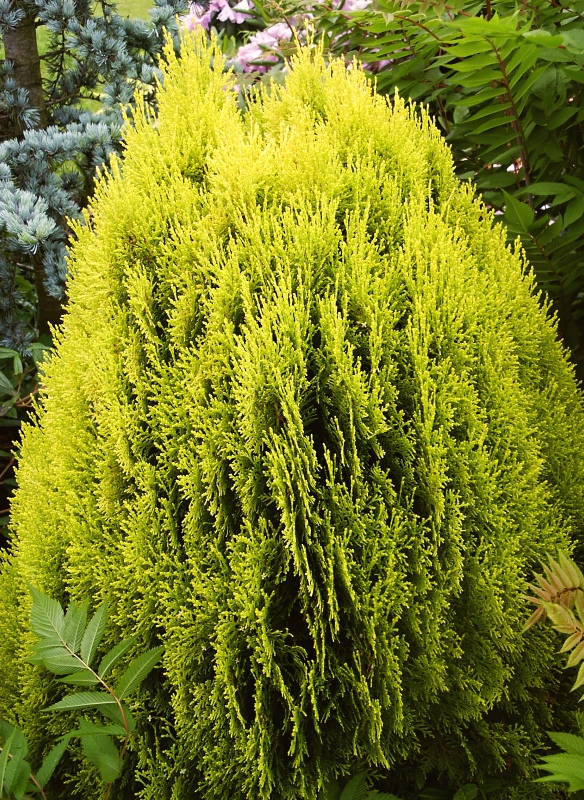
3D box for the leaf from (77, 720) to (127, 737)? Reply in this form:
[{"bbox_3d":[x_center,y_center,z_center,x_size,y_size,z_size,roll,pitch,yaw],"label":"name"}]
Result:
[{"bbox_3d":[-0.231,0.394,1.690,0.064,0.020,0.017,4,66,-2],"label":"leaf"}]

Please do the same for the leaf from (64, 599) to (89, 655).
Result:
[{"bbox_3d":[-0.260,0.273,1.700,0.021,0.068,0.014,15,-16,-2],"label":"leaf"}]

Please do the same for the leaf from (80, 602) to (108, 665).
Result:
[{"bbox_3d":[-0.203,0.241,1.461,0.018,0.067,0.011,14,-19,-1],"label":"leaf"}]

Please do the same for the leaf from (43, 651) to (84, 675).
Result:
[{"bbox_3d":[-0.273,0.315,1.690,0.052,0.026,0.016,5,-20,2],"label":"leaf"}]

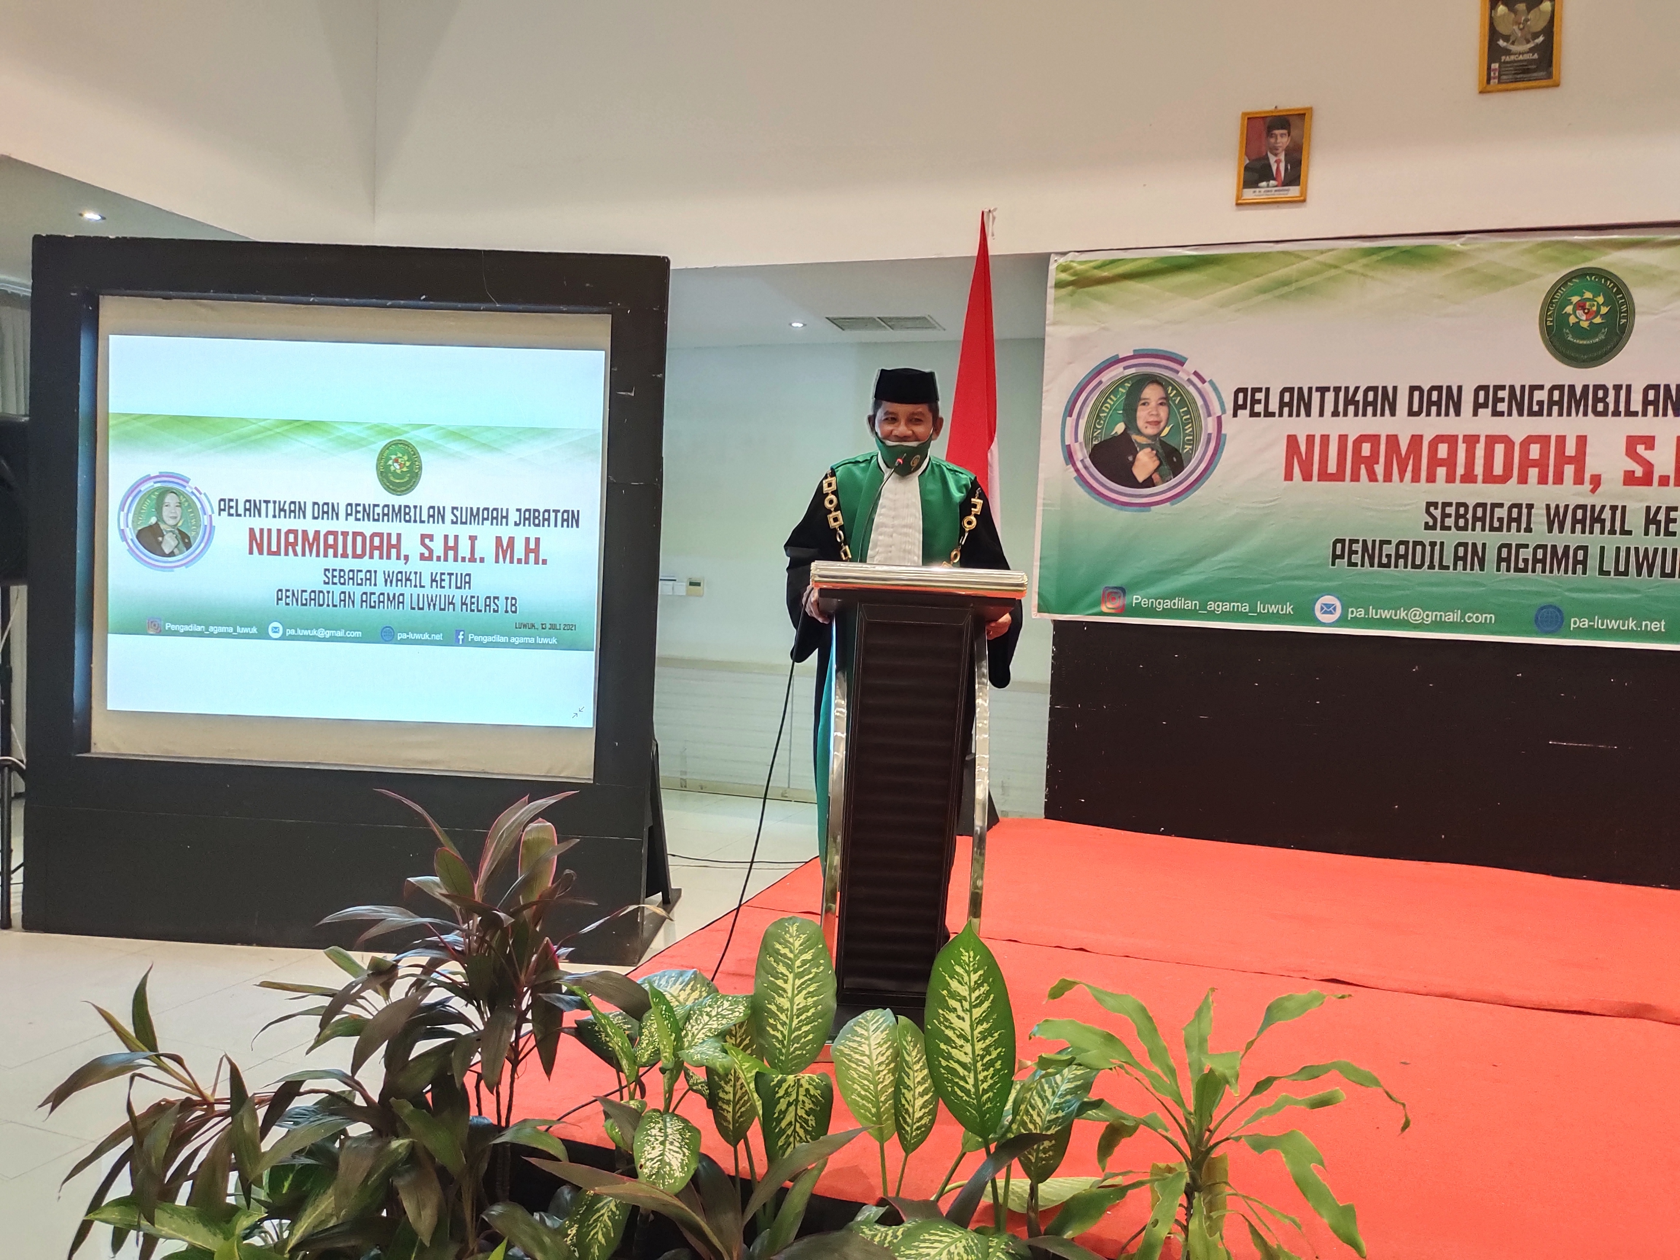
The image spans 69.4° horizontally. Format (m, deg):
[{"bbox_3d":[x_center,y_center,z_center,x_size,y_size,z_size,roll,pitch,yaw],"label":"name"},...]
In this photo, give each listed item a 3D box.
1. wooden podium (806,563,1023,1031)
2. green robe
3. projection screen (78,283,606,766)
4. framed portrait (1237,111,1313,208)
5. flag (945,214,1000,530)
[{"bbox_3d":[0.166,0.415,2.971,0.515,1.135,0.500,3,3,3],"label":"wooden podium"},{"bbox_3d":[0.163,0.150,3.514,0.660,1.334,0.450,3,3,3],"label":"green robe"},{"bbox_3d":[-2.009,-0.369,4.936,2.115,1.877,0.050,3,3,3],"label":"projection screen"},{"bbox_3d":[1.905,-2.072,5.321,0.291,0.403,0.030,3,3,19],"label":"framed portrait"},{"bbox_3d":[0.503,-0.913,4.700,0.260,1.400,0.200,3,3,3],"label":"flag"}]

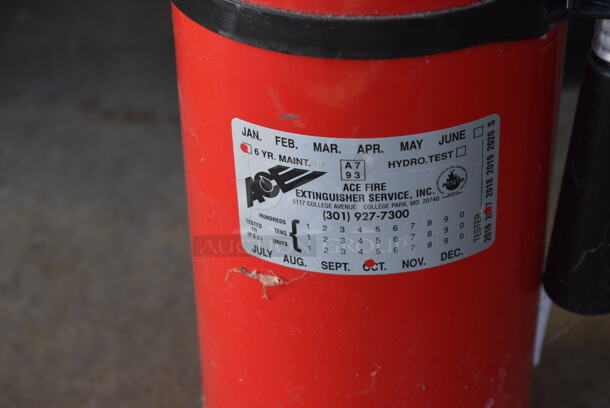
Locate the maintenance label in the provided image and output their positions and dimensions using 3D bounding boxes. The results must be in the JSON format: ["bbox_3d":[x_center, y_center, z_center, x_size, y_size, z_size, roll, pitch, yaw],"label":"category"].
[{"bbox_3d":[0.019,-0.003,0.431,0.083,0.051,0.016,-1,35,4],"label":"maintenance label"}]

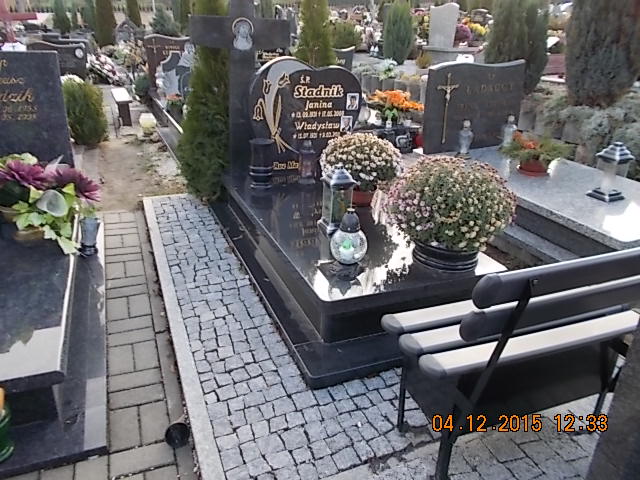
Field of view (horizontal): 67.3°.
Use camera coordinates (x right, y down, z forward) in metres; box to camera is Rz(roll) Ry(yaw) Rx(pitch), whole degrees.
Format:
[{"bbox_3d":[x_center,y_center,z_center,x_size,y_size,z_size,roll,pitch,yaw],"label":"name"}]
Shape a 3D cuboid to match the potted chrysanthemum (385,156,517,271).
[{"bbox_3d":[0.657,-0.143,2.430,0.640,0.538,0.640,-7,25,-22],"label":"potted chrysanthemum"}]

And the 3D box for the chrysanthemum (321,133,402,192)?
[{"bbox_3d":[0.266,-0.470,3.131,0.518,0.445,0.518,3,23,-1],"label":"chrysanthemum"}]

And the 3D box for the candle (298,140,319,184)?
[{"bbox_3d":[-0.086,-0.580,3.571,0.115,0.320,0.115,-7,25,-21],"label":"candle"}]

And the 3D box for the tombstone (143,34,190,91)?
[{"bbox_3d":[-2.166,-2.691,7.393,0.980,0.770,0.140,-7,25,-22],"label":"tombstone"}]

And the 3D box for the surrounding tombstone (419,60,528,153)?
[{"bbox_3d":[1.393,-1.213,4.357,1.030,0.760,0.100,-7,25,-19],"label":"surrounding tombstone"}]

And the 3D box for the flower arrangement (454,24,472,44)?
[{"bbox_3d":[3.034,-4.361,10.200,0.400,0.420,0.400,-7,25,-21],"label":"flower arrangement"}]

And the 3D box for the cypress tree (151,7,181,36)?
[{"bbox_3d":[-3.721,-4.837,11.678,0.800,1.500,0.800,-7,25,-22],"label":"cypress tree"}]

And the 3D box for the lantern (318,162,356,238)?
[{"bbox_3d":[0.108,-0.236,2.691,0.166,0.386,0.166,-7,25,-21],"label":"lantern"}]

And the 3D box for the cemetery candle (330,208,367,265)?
[{"bbox_3d":[0.150,-0.021,2.409,0.188,0.276,0.188,3,23,-1],"label":"cemetery candle"}]

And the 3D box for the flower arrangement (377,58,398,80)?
[{"bbox_3d":[0.927,-2.341,6.600,0.300,0.320,0.280,-7,25,-21],"label":"flower arrangement"}]

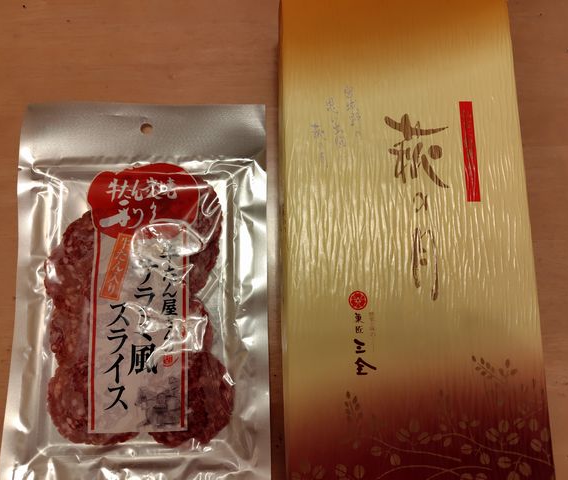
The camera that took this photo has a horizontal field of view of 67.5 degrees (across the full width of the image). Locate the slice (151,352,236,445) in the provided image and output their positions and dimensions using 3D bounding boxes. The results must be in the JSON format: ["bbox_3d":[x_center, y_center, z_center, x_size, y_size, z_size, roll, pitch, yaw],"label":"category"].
[{"bbox_3d":[-0.053,0.093,0.247,0.050,0.004,0.052,0,82,0],"label":"slice"}]

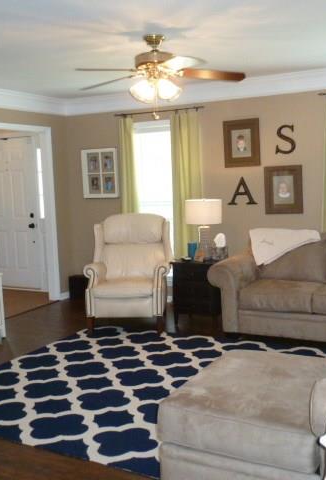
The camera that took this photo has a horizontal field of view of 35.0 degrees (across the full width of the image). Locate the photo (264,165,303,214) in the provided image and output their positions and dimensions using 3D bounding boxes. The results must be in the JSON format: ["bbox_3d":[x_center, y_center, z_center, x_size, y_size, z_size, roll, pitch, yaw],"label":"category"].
[{"bbox_3d":[1.257,-0.517,5.407,0.400,0.490,0.030,1,8,26],"label":"photo"}]

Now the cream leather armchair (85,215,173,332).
[{"bbox_3d":[-0.320,0.312,5.326,0.810,1.100,0.840,-2,8,6],"label":"cream leather armchair"}]

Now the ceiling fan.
[{"bbox_3d":[-0.050,-1.146,3.509,1.252,0.455,1.252,2,8,29],"label":"ceiling fan"}]

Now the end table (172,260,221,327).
[{"bbox_3d":[0.406,0.537,5.314,0.525,0.661,0.505,2,8,29],"label":"end table"}]

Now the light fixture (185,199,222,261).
[{"bbox_3d":[0.386,-0.102,5.067,0.380,0.610,0.380,-2,8,0],"label":"light fixture"}]

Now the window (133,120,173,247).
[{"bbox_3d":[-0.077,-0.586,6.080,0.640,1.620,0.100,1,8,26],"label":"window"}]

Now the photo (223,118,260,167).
[{"bbox_3d":[0.836,-1.024,5.510,0.397,0.488,0.034,2,8,29],"label":"photo"}]

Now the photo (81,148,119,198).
[{"bbox_3d":[-0.773,-0.809,6.342,0.510,0.590,0.030,1,8,26],"label":"photo"}]

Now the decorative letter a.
[{"bbox_3d":[0.854,-0.528,5.571,0.328,0.296,0.032,2,8,29],"label":"decorative letter a"}]

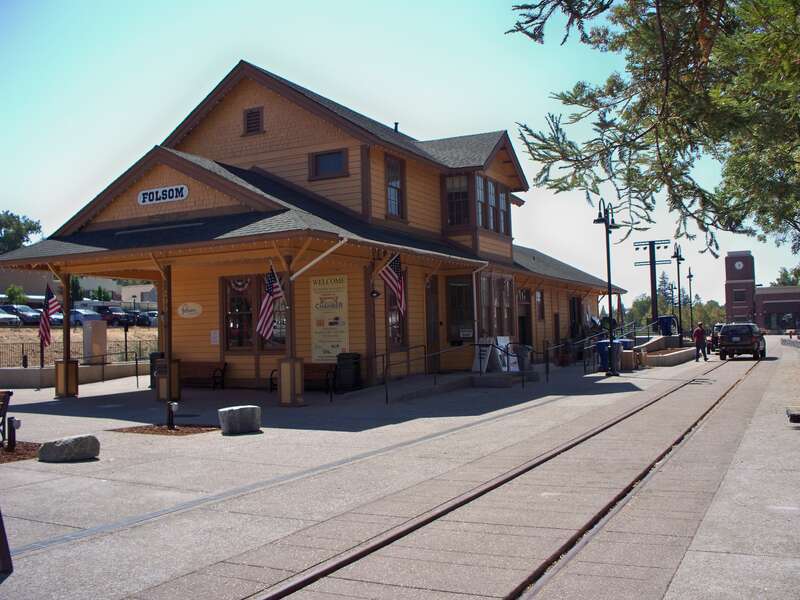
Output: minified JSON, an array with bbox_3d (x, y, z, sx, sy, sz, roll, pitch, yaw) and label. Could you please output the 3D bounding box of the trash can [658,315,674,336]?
[{"bbox_3d":[14.167,1.371,43.000,0.760,1.130,0.780,0,-3,-28],"label":"trash can"}]

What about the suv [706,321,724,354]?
[{"bbox_3d":[19.419,2.189,47.338,1.850,1.800,4.600,-3,-3,28],"label":"suv"}]

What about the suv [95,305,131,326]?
[{"bbox_3d":[-25.635,1.433,72.000,1.860,1.800,4.600,1,-3,-45],"label":"suv"}]

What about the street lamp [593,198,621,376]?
[{"bbox_3d":[7.640,-0.399,29.635,0.420,6.350,1.900,-3,-3,28],"label":"street lamp"}]

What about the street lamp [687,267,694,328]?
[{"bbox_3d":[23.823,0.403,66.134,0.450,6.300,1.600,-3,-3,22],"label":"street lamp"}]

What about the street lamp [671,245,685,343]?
[{"bbox_3d":[16.887,-0.202,48.934,0.420,6.300,1.800,-3,-3,28],"label":"street lamp"}]

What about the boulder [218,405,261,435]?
[{"bbox_3d":[-2.891,2.166,14.600,0.700,0.460,0.520,-2,-2,0],"label":"boulder"}]

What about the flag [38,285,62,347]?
[{"bbox_3d":[-10.672,0.473,24.700,0.300,1.880,0.720,-3,-3,37],"label":"flag"}]

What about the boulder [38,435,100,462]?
[{"bbox_3d":[-4.696,2.118,11.500,0.780,0.360,0.480,-2,-2,1],"label":"boulder"}]

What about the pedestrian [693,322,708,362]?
[{"bbox_3d":[13.698,1.916,36.938,0.500,1.800,0.550,-1,-2,-6],"label":"pedestrian"}]

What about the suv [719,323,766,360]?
[{"bbox_3d":[16.335,1.971,38.637,1.770,1.730,4.450,-3,-3,29],"label":"suv"}]

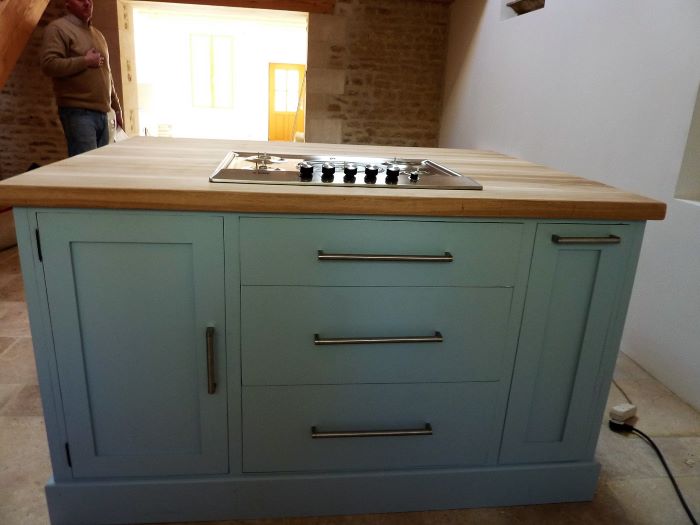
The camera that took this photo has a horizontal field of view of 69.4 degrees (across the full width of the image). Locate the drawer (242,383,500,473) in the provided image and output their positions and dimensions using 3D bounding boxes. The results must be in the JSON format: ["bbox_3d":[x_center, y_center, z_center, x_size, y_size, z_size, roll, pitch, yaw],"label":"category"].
[{"bbox_3d":[0.037,0.390,1.611,0.700,0.276,0.480,1,18,-7],"label":"drawer"}]

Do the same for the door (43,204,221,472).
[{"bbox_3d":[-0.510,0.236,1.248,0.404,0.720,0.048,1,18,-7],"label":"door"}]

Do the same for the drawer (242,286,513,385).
[{"bbox_3d":[0.051,0.127,1.524,0.700,0.277,0.480,1,18,-7],"label":"drawer"}]

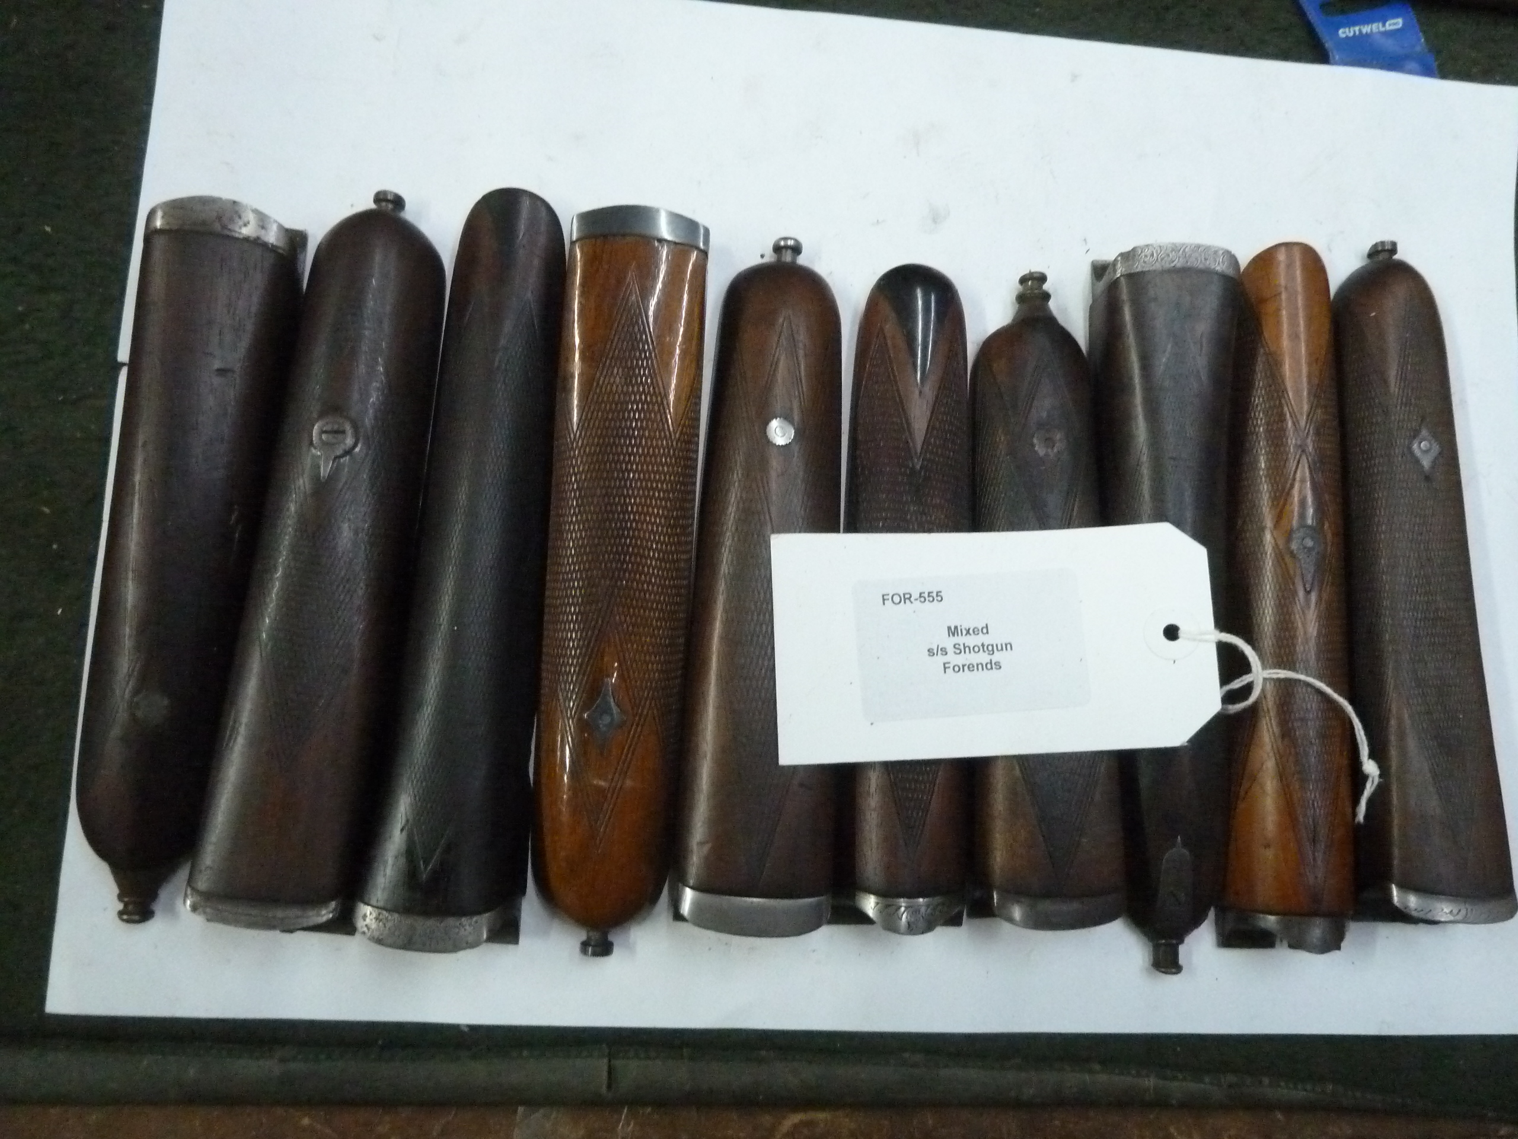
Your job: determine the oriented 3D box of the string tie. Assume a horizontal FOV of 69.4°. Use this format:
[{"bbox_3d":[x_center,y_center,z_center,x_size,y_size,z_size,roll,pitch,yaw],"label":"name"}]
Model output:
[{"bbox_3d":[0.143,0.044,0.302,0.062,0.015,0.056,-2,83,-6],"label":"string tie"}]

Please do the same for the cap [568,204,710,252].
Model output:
[{"bbox_3d":[-0.033,-0.092,0.305,0.039,0.022,0.010,3,83,-6],"label":"cap"}]

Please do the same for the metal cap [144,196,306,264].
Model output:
[{"bbox_3d":[-0.145,-0.089,0.295,0.039,0.025,0.012,4,83,-6],"label":"metal cap"}]

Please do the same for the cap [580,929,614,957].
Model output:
[{"bbox_3d":[-0.042,0.097,0.285,0.009,0.009,0.007,3,83,-6],"label":"cap"}]

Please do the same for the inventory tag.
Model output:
[{"bbox_3d":[0.064,0.018,0.292,0.120,0.003,0.060,-2,83,-6],"label":"inventory tag"}]

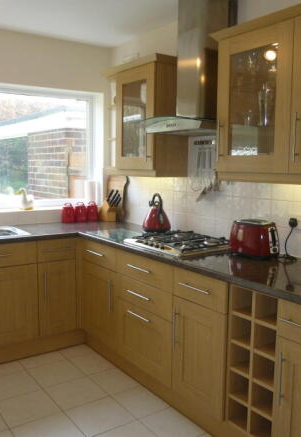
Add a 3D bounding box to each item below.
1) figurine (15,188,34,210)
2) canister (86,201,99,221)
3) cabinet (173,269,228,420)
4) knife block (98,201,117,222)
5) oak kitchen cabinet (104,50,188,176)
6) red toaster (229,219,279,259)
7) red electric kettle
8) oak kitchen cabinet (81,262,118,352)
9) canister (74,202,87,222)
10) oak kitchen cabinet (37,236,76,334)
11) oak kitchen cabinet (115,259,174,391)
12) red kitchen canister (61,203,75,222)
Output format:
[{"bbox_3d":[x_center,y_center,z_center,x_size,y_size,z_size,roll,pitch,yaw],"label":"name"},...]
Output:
[{"bbox_3d":[-1.074,-0.163,3.616,0.155,0.185,0.090,-4,8,-36],"label":"figurine"},{"bbox_3d":[-0.528,-0.064,3.845,0.114,0.189,0.114,1,7,0],"label":"canister"},{"bbox_3d":[0.464,0.622,2.357,0.560,0.715,0.407,-4,8,-36],"label":"cabinet"},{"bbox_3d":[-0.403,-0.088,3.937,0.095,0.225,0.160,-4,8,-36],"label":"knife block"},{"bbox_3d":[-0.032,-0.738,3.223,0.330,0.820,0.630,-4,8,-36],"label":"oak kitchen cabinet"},{"bbox_3d":[0.590,0.120,2.389,0.270,0.190,0.175,4,7,29],"label":"red toaster"},{"bbox_3d":[0.047,-0.038,3.146,0.215,0.305,0.225,1,7,0],"label":"red electric kettle"},{"bbox_3d":[-0.138,0.567,3.222,0.580,0.610,0.485,-4,8,-36],"label":"oak kitchen cabinet"},{"bbox_3d":[-0.631,-0.053,3.811,0.110,0.177,0.110,1,6,0],"label":"canister"},{"bbox_3d":[-0.854,0.481,3.374,0.301,0.715,0.560,-4,8,-36],"label":"oak kitchen cabinet"},{"bbox_3d":[0.182,0.567,2.780,0.580,0.730,0.605,-4,8,-36],"label":"oak kitchen cabinet"},{"bbox_3d":[-0.723,-0.045,3.704,0.114,0.179,0.114,1,7,0],"label":"red kitchen canister"}]

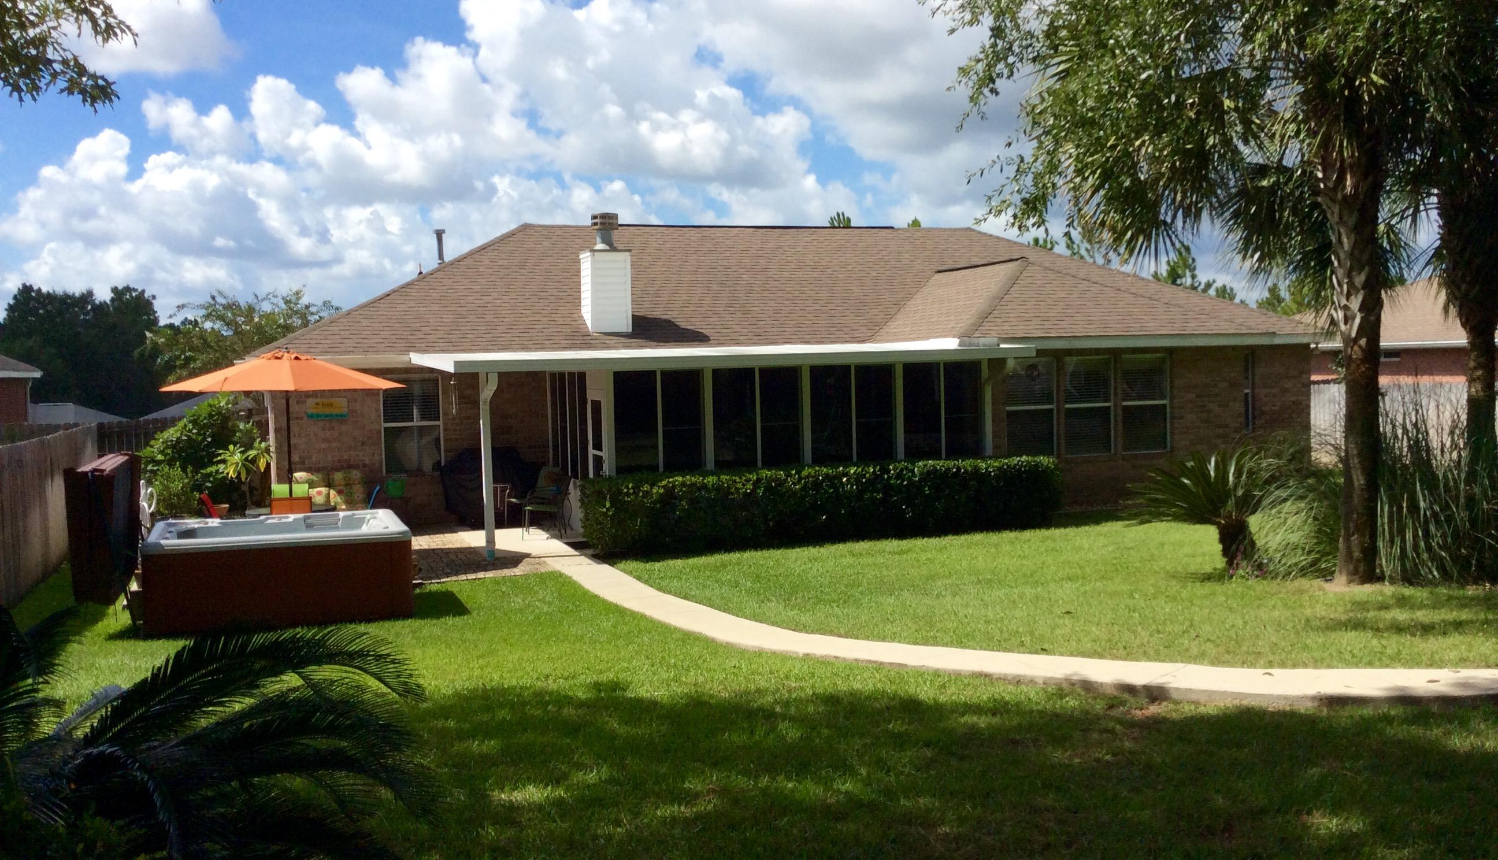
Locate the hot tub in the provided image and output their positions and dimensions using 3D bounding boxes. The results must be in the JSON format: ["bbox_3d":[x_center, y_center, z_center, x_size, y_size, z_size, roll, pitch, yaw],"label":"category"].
[{"bbox_3d":[-4.625,1.329,13.633,2.310,0.870,2.300,-2,3,-19],"label":"hot tub"}]

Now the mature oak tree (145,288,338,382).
[{"bbox_3d":[-12.962,-1.347,36.107,5.500,4.717,5.400,-2,3,-19],"label":"mature oak tree"}]

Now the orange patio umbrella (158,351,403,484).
[{"bbox_3d":[-5.345,0.352,16.057,2.640,2.588,2.640,-2,3,-19],"label":"orange patio umbrella"}]

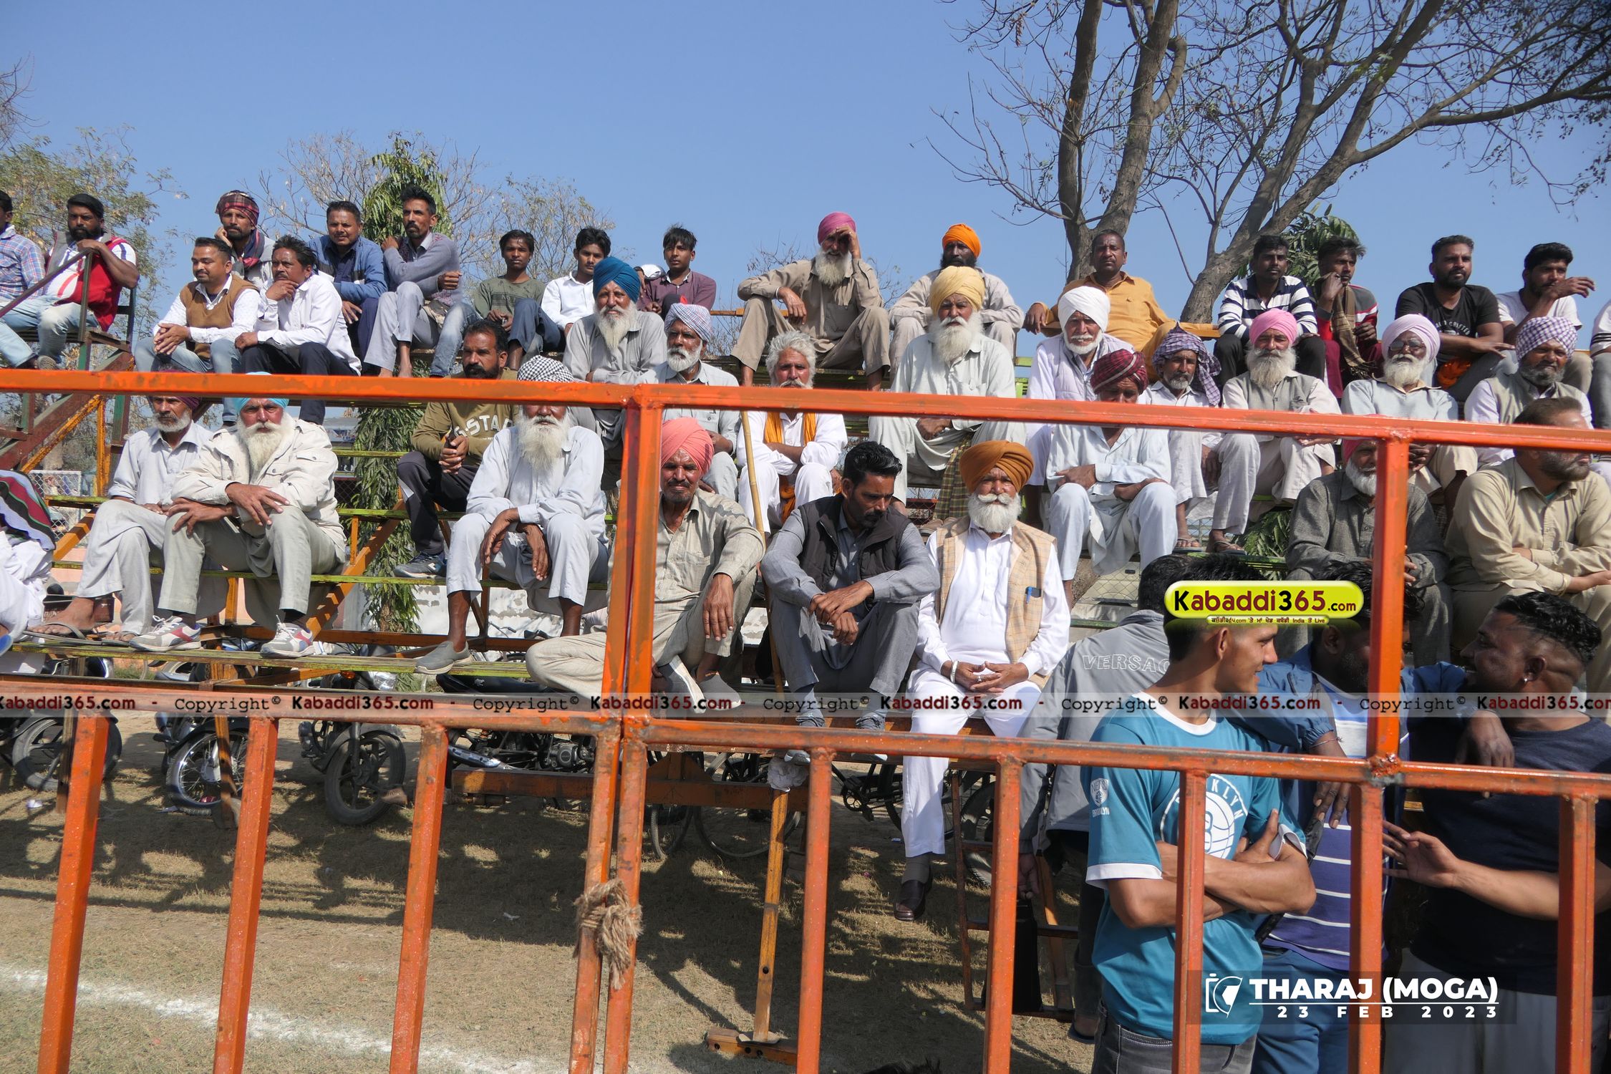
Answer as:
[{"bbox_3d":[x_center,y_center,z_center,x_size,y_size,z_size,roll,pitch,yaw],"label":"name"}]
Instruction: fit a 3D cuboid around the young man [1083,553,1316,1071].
[{"bbox_3d":[0.690,0.870,1.926,0.480,1.700,0.380,5,-4,-27],"label":"young man"}]

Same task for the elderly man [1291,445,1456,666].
[{"bbox_3d":[2.169,0.067,4.163,0.580,1.170,0.700,1,-4,22],"label":"elderly man"}]

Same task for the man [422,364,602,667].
[{"bbox_3d":[-1.047,-0.114,3.914,0.560,1.145,0.820,3,-4,2],"label":"man"}]

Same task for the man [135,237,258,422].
[{"bbox_3d":[-2.940,-0.922,5.200,0.560,0.990,0.680,4,-4,-11],"label":"man"}]

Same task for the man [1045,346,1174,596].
[{"bbox_3d":[1.166,-0.288,4.154,0.500,0.937,0.720,3,-4,12],"label":"man"}]

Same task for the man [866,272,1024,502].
[{"bbox_3d":[0.598,-0.603,4.576,0.560,1.229,0.800,3,-4,9],"label":"man"}]

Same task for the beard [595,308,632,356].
[{"bbox_3d":[-0.862,-0.922,4.824,0.170,0.220,0.140,3,-4,2],"label":"beard"}]

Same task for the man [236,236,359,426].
[{"bbox_3d":[-2.568,-0.963,5.297,0.520,1.099,0.800,2,-4,17],"label":"man"}]

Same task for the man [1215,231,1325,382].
[{"bbox_3d":[2.302,-0.984,5.330,0.530,1.104,0.700,2,-4,20],"label":"man"}]

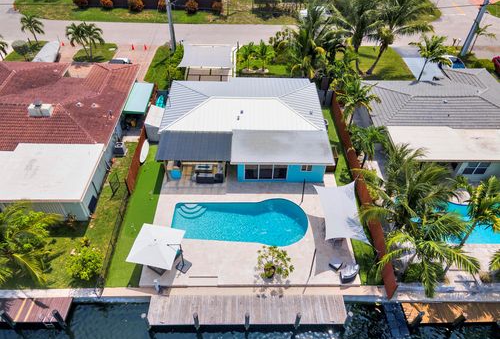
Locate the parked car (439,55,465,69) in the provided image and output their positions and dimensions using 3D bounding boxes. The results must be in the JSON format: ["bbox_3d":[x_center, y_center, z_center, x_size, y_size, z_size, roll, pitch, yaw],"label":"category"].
[{"bbox_3d":[24.600,-12.580,42.127,1.880,1.550,4.600,-10,46,-10],"label":"parked car"}]

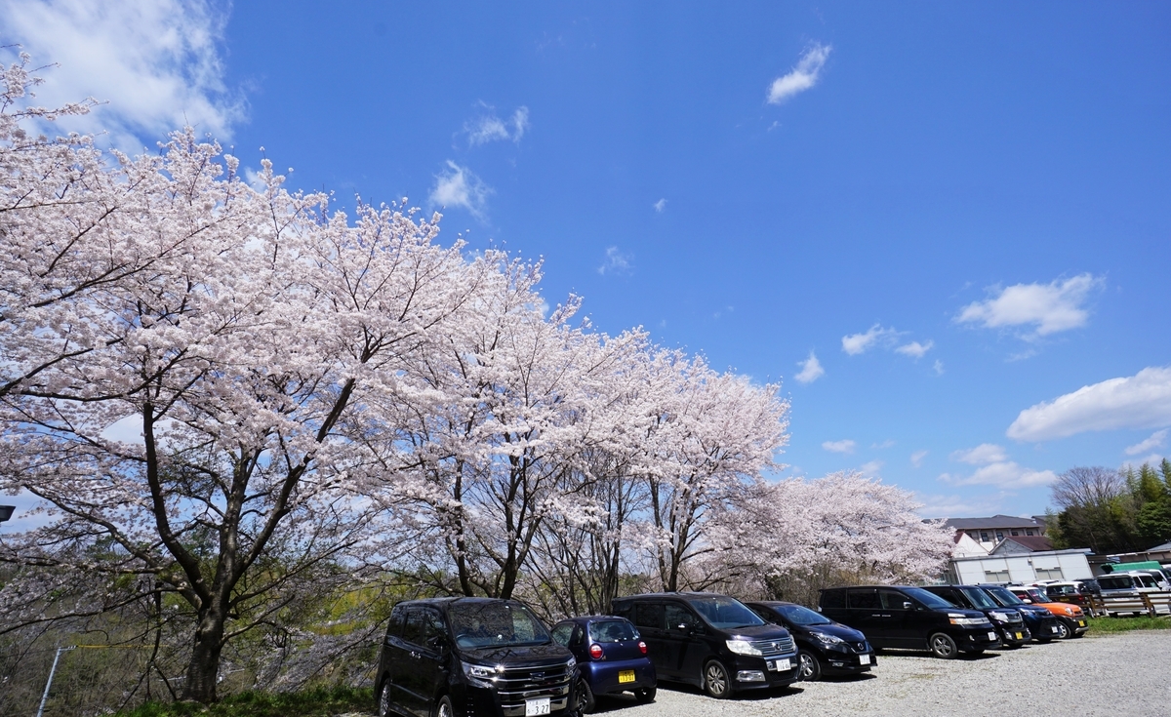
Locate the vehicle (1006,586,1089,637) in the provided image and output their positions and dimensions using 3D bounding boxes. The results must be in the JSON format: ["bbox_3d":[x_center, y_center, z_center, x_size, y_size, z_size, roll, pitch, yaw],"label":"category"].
[{"bbox_3d":[16.579,9.609,18.542,1.475,1.665,3.395,12,-29,-26],"label":"vehicle"}]

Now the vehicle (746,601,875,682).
[{"bbox_3d":[4.965,6.925,12.191,1.695,1.520,4.100,13,-29,-28],"label":"vehicle"}]

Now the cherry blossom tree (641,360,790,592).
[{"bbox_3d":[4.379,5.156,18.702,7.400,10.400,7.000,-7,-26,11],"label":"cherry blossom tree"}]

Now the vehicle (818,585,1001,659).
[{"bbox_3d":[9.806,8.004,15.073,1.705,1.850,4.610,12,-29,-26],"label":"vehicle"}]

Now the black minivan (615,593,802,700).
[{"bbox_3d":[2.518,6.272,11.012,1.695,1.815,4.690,13,-29,-27],"label":"black minivan"}]

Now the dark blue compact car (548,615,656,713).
[{"bbox_3d":[-0.108,6.175,10.148,1.475,1.510,3.285,16,-31,-32],"label":"dark blue compact car"}]

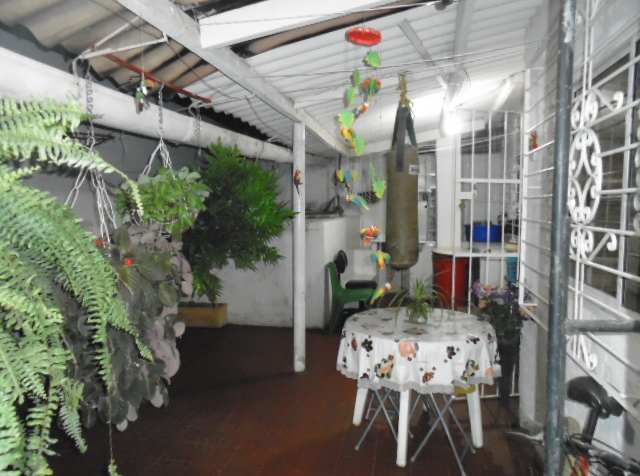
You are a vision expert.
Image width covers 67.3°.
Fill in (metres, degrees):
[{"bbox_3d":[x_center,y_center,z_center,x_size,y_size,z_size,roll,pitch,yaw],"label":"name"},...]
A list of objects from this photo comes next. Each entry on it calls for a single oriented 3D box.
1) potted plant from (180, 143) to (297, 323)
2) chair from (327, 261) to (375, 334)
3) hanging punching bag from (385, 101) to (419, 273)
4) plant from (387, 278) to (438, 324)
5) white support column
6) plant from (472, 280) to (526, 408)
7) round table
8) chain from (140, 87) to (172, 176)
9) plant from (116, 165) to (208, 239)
[{"bbox_3d":[-0.860,0.026,5.092,1.180,2.120,1.200,1,4,10],"label":"potted plant"},{"bbox_3d":[0.364,0.663,5.512,0.540,0.820,0.460,1,4,10],"label":"chair"},{"bbox_3d":[0.673,-0.405,3.890,0.265,1.329,0.265,1,4,10],"label":"hanging punching bag"},{"bbox_3d":[0.573,0.384,2.959,0.310,0.260,0.300,1,4,10],"label":"plant"},{"bbox_3d":[-0.159,0.084,4.113,0.085,2.140,0.090,1,4,10],"label":"white support column"},{"bbox_3d":[1.273,0.756,3.413,0.390,0.915,0.380,1,4,10],"label":"plant"},{"bbox_3d":[0.601,0.874,2.989,0.970,0.720,0.970,1,4,10],"label":"round table"},{"bbox_3d":[-0.893,-0.591,2.649,0.180,0.501,0.150,1,4,10],"label":"chain"},{"bbox_3d":[-0.868,-0.196,2.673,0.480,0.399,0.450,1,4,10],"label":"plant"}]

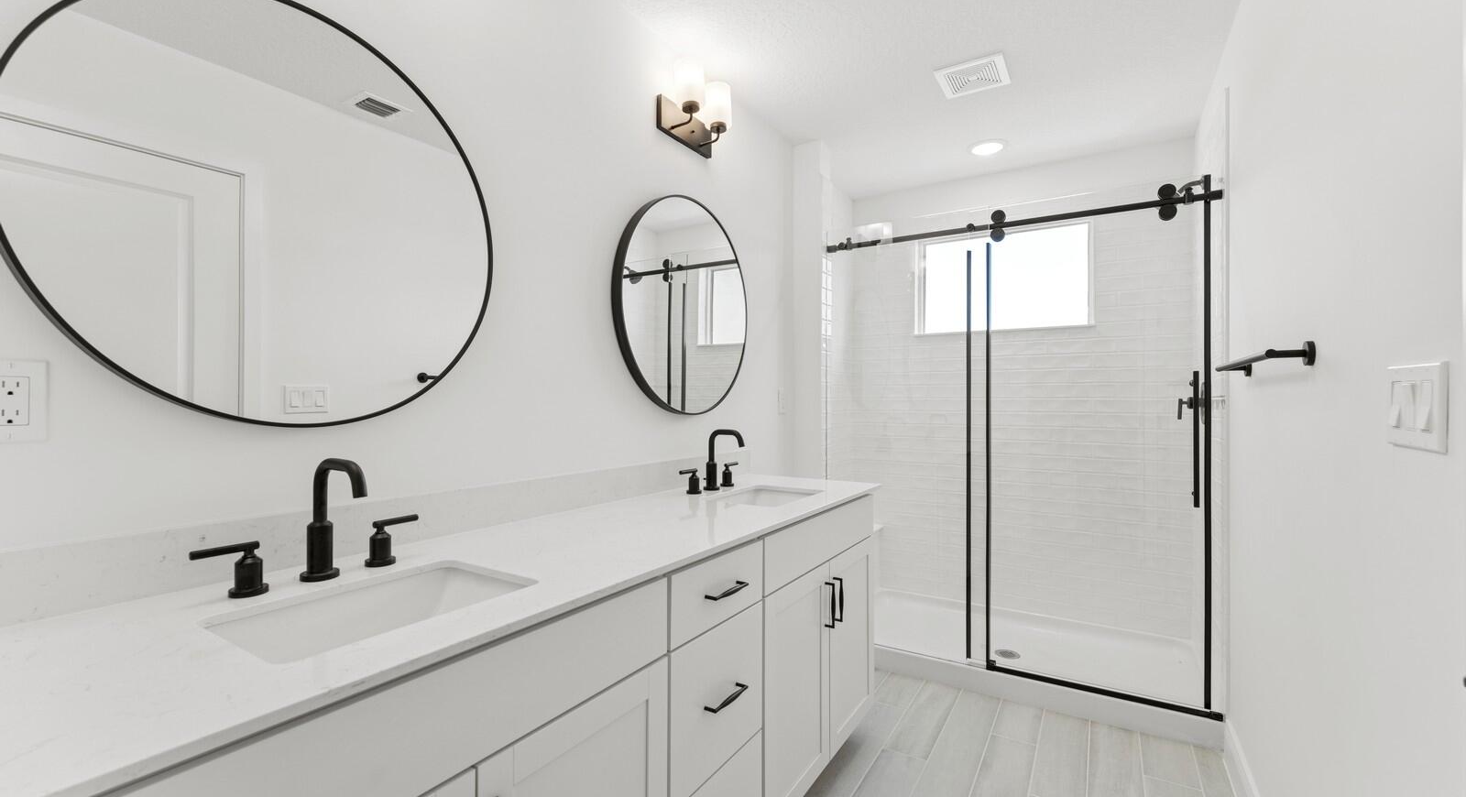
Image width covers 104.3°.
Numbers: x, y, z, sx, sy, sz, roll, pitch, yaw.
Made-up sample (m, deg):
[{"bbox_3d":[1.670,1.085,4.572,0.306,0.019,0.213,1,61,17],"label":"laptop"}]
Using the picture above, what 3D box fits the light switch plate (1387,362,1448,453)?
[{"bbox_3d":[0.928,0.011,0.776,0.008,0.114,0.168,0,0,33],"label":"light switch plate"}]

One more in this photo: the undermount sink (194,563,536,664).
[{"bbox_3d":[-0.548,0.404,0.905,0.295,0.165,0.410,0,0,33],"label":"undermount sink"}]

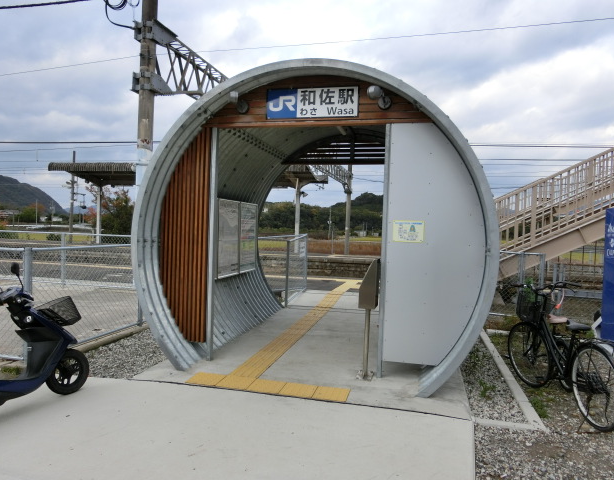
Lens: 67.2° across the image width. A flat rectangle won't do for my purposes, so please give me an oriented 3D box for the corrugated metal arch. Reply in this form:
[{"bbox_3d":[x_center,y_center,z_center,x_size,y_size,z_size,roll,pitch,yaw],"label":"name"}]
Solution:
[{"bbox_3d":[0.347,-0.215,6.036,3.506,3.010,3.600,2,2,14],"label":"corrugated metal arch"}]

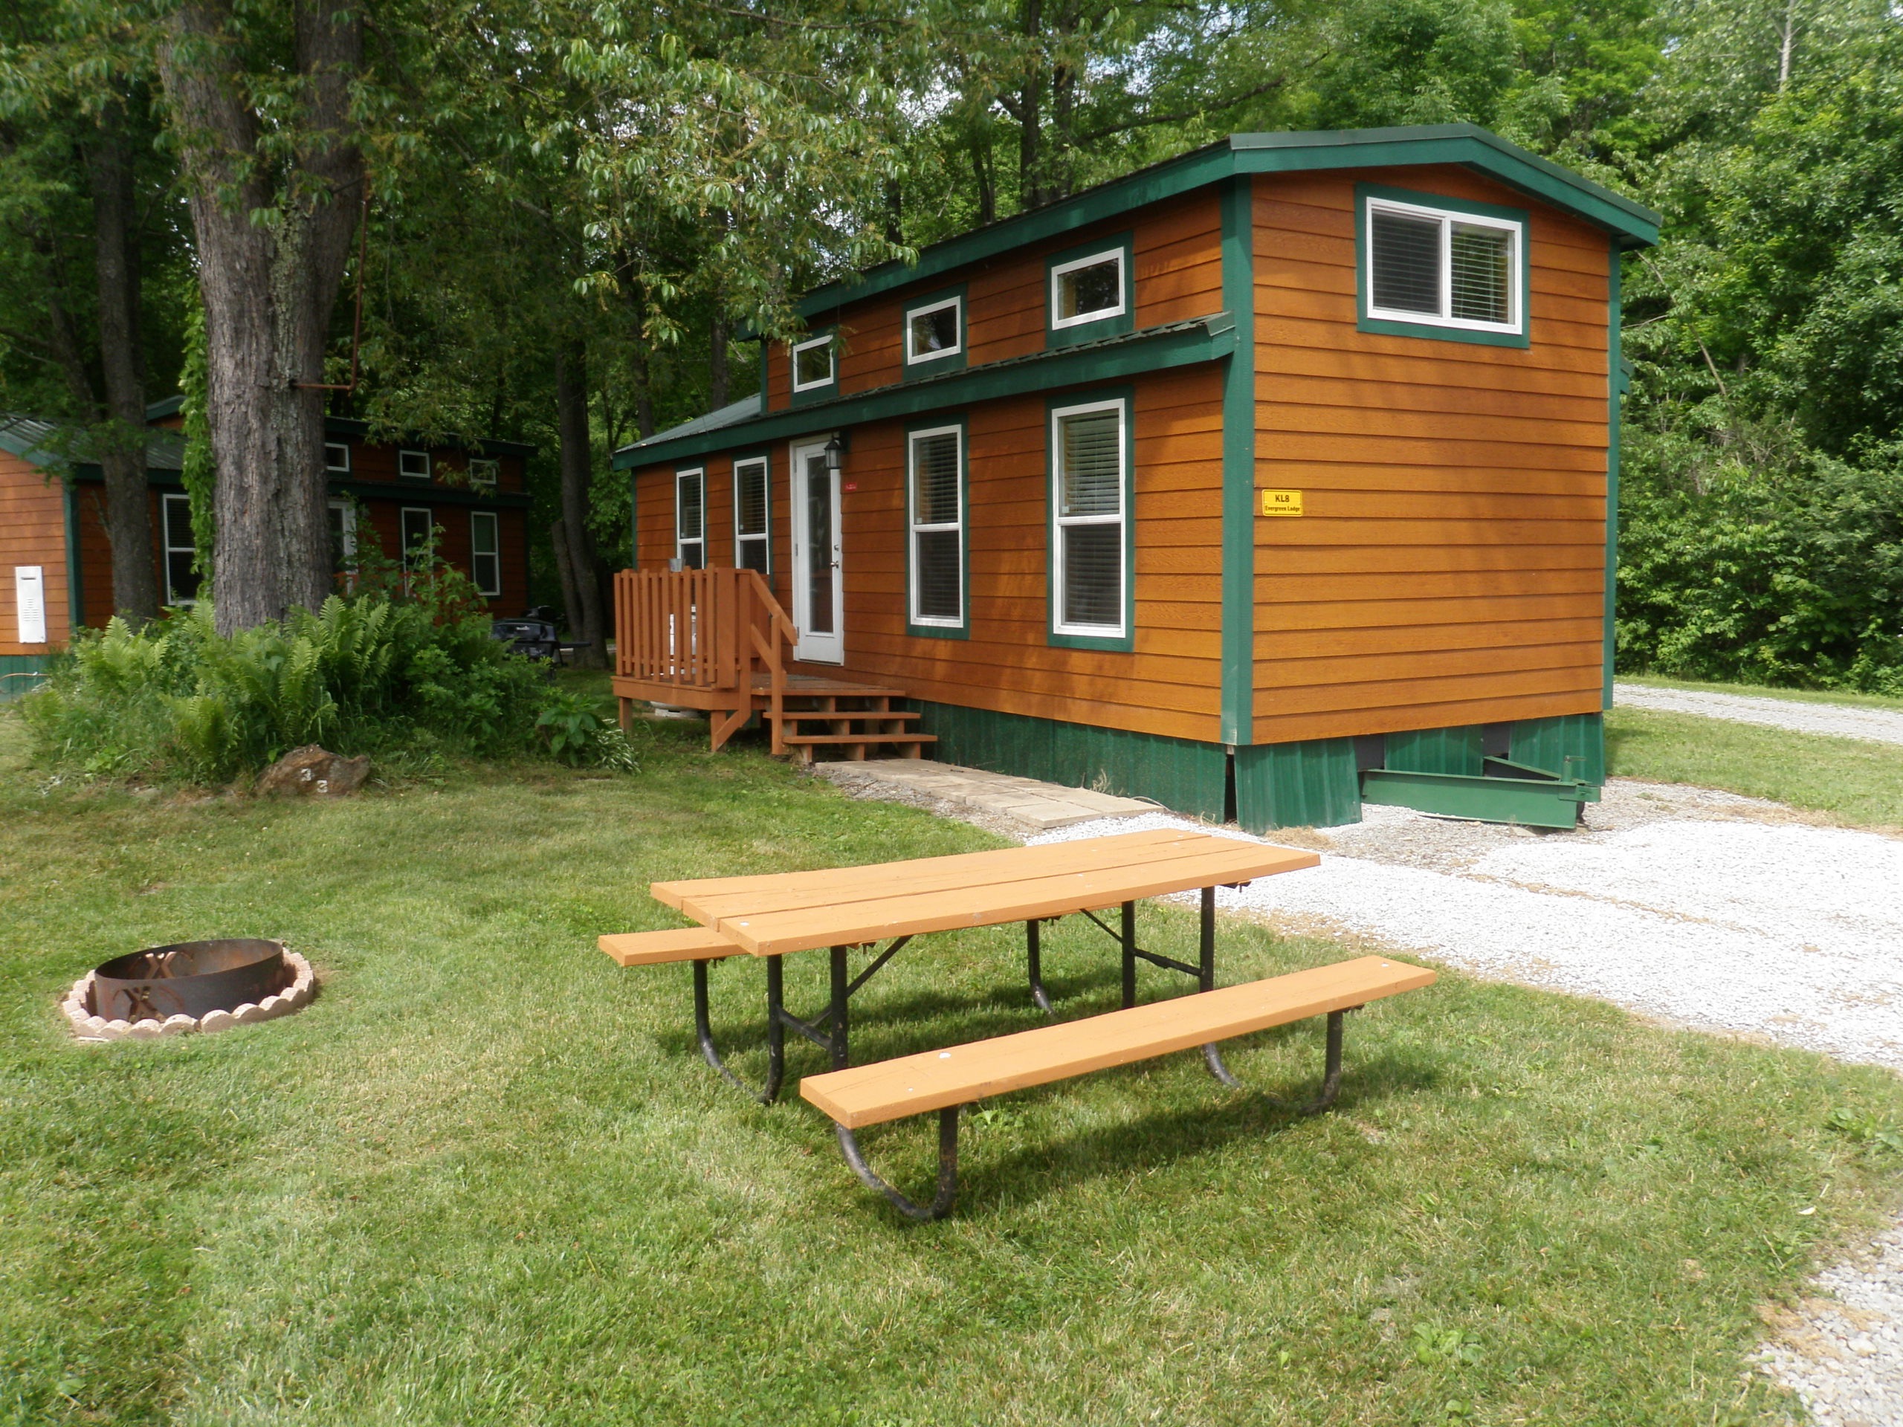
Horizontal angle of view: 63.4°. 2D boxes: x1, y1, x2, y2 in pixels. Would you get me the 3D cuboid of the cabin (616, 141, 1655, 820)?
[{"bbox_3d":[0.481,-1.913,14.482,4.300,4.460,10.600,-4,6,-32],"label":"cabin"}]

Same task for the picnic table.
[{"bbox_3d":[0.141,0.821,4.619,1.890,0.710,1.693,-4,8,-31],"label":"picnic table"}]

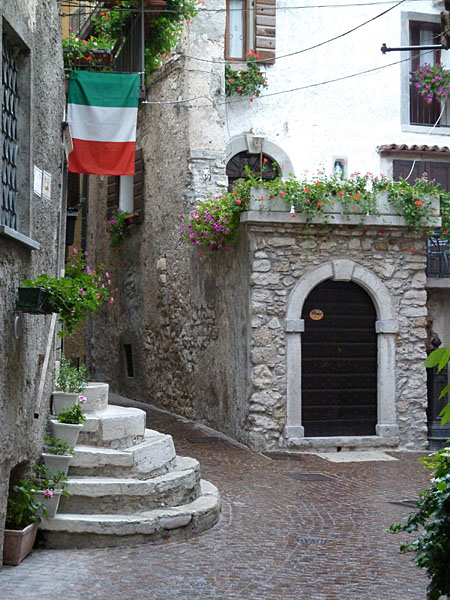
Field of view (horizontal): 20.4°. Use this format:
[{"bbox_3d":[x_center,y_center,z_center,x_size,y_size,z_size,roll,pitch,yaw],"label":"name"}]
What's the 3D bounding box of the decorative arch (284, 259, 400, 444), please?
[{"bbox_3d":[1.572,0.689,16.700,1.600,2.470,0.300,0,-1,-13],"label":"decorative arch"}]

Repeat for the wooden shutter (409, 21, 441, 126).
[{"bbox_3d":[3.645,-4.138,22.800,0.660,1.940,0.070,0,-1,-23],"label":"wooden shutter"}]

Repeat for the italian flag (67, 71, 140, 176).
[{"bbox_3d":[-1.655,-2.404,17.000,0.970,1.400,0.060,0,-1,-8],"label":"italian flag"}]

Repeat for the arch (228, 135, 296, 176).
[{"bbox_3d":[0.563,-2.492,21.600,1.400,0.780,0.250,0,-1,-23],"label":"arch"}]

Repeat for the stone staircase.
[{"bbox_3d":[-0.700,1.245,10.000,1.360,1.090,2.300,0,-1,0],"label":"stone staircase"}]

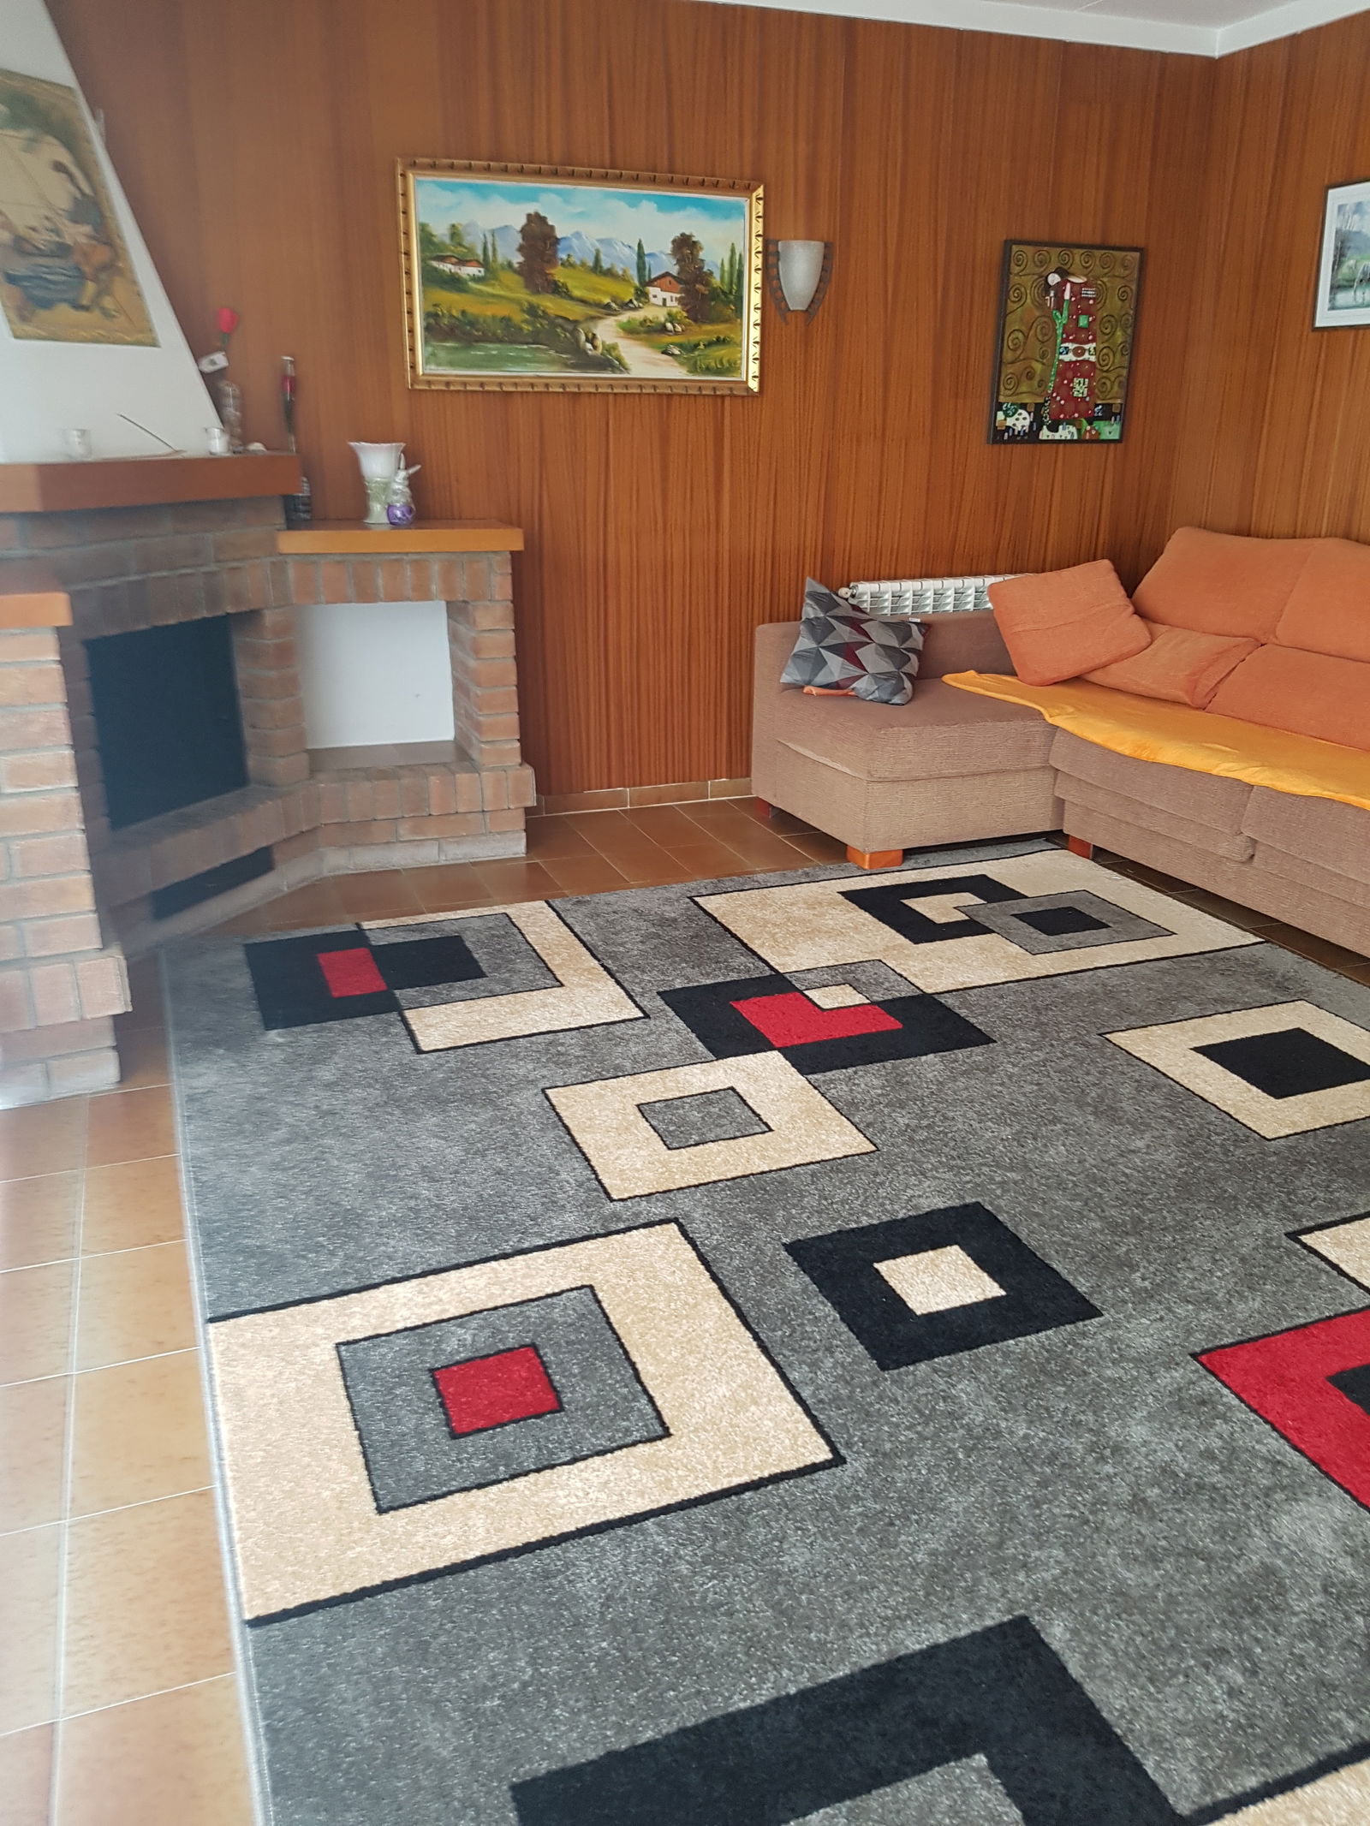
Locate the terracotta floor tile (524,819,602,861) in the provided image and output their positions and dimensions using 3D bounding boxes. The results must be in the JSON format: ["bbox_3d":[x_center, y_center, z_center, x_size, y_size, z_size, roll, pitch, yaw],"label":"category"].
[{"bbox_3d":[-0.408,-0.214,4.378,0.200,0.010,0.294,-7,22,-20],"label":"terracotta floor tile"}]

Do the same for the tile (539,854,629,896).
[{"bbox_3d":[-0.303,-0.116,4.118,0.200,0.010,0.294,-7,22,-20],"label":"tile"}]

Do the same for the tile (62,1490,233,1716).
[{"bbox_3d":[-0.621,0.803,1.623,0.200,0.010,0.294,-7,22,-20],"label":"tile"}]

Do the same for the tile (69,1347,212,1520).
[{"bbox_3d":[-0.726,0.704,1.883,0.200,0.010,0.294,-7,22,-20],"label":"tile"}]

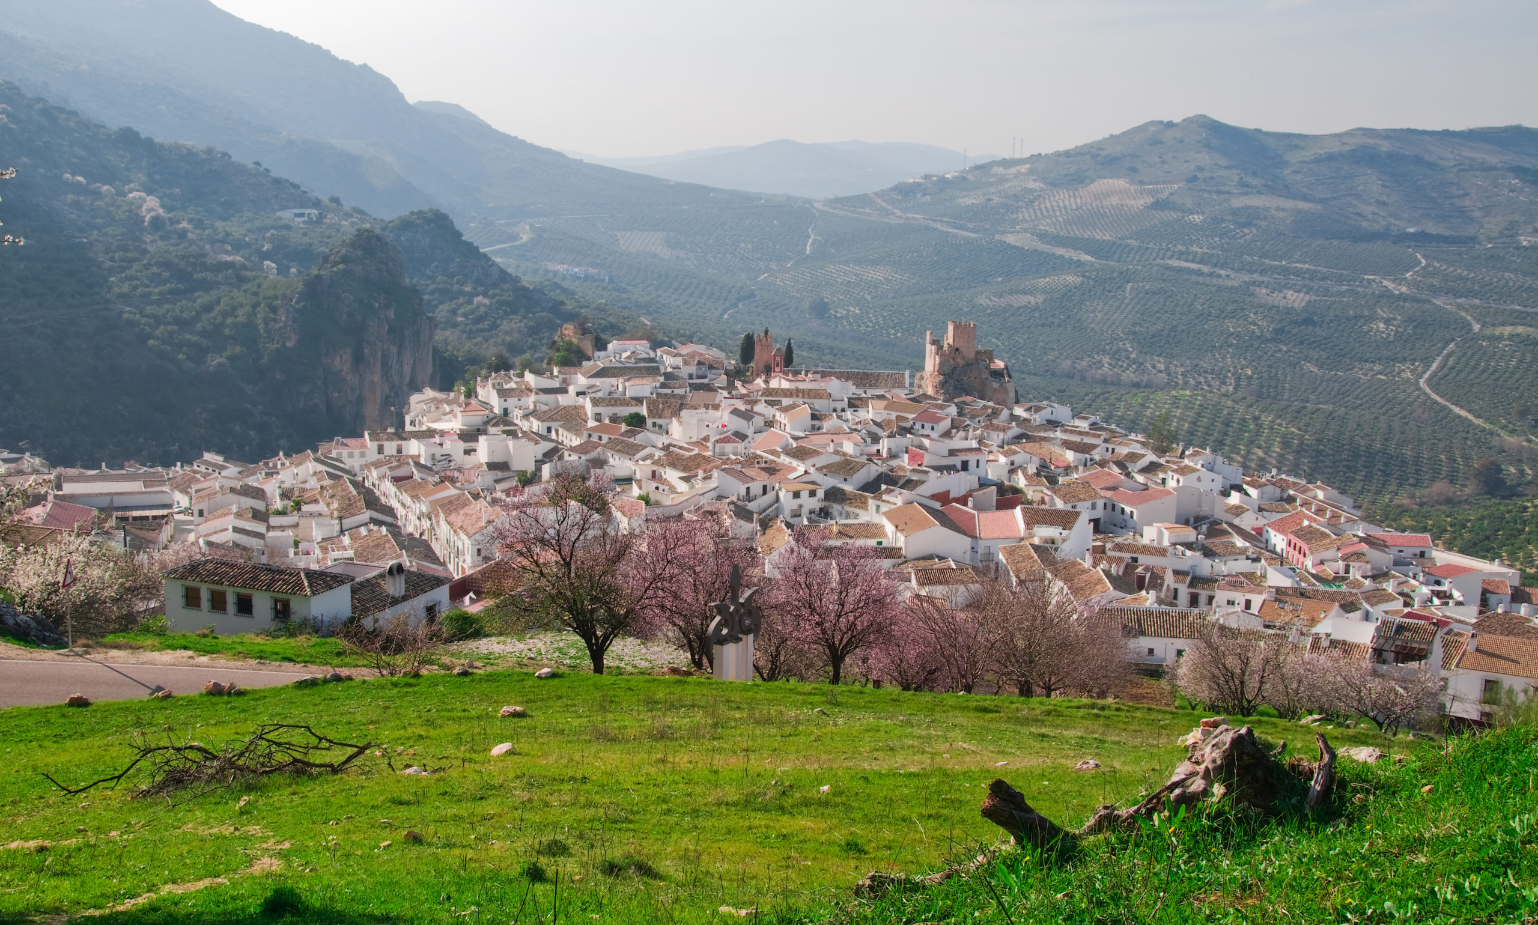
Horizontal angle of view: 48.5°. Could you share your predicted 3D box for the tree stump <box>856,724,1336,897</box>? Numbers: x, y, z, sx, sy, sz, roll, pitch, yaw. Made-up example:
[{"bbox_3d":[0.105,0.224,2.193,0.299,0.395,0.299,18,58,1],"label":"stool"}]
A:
[{"bbox_3d":[1.480,1.573,7.800,2.150,0.520,0.650,-2,8,-16],"label":"tree stump"}]

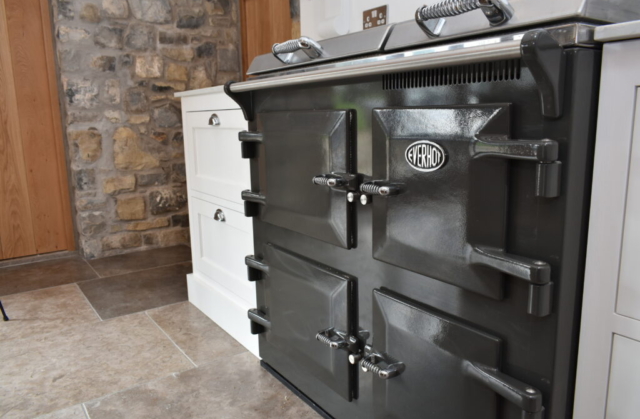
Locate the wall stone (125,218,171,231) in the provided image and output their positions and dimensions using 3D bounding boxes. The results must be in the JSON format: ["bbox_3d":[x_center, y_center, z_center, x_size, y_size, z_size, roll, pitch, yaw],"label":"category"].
[{"bbox_3d":[-1.098,0.088,3.042,0.278,0.059,0.090,-8,13,-31],"label":"wall stone"}]

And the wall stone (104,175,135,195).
[{"bbox_3d":[-1.223,-0.156,2.919,0.188,0.113,0.090,-8,13,-31],"label":"wall stone"}]

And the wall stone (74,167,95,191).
[{"bbox_3d":[-1.383,-0.179,2.812,0.099,0.124,0.090,-8,13,-31],"label":"wall stone"}]

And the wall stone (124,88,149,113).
[{"bbox_3d":[-1.115,-0.656,2.900,0.131,0.139,0.090,-8,13,-31],"label":"wall stone"}]

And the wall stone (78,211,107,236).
[{"bbox_3d":[-1.354,0.077,2.852,0.139,0.145,0.095,-9,13,-35],"label":"wall stone"}]

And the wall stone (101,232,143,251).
[{"bbox_3d":[-1.228,0.190,2.964,0.233,0.083,0.095,-9,13,-35],"label":"wall stone"}]

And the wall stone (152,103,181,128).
[{"bbox_3d":[-0.968,-0.587,3.015,0.180,0.151,0.095,-9,13,-35],"label":"wall stone"}]

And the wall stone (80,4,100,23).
[{"bbox_3d":[-1.297,-1.097,2.705,0.098,0.090,0.090,-8,13,-31],"label":"wall stone"}]

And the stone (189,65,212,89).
[{"bbox_3d":[-0.783,-0.849,3.104,0.148,0.148,0.095,-9,13,-35],"label":"stone"}]

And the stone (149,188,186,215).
[{"bbox_3d":[-0.986,-0.057,3.088,0.237,0.156,0.090,-8,13,-31],"label":"stone"}]

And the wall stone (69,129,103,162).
[{"bbox_3d":[-1.359,-0.368,2.769,0.167,0.183,0.095,-9,13,-35],"label":"wall stone"}]

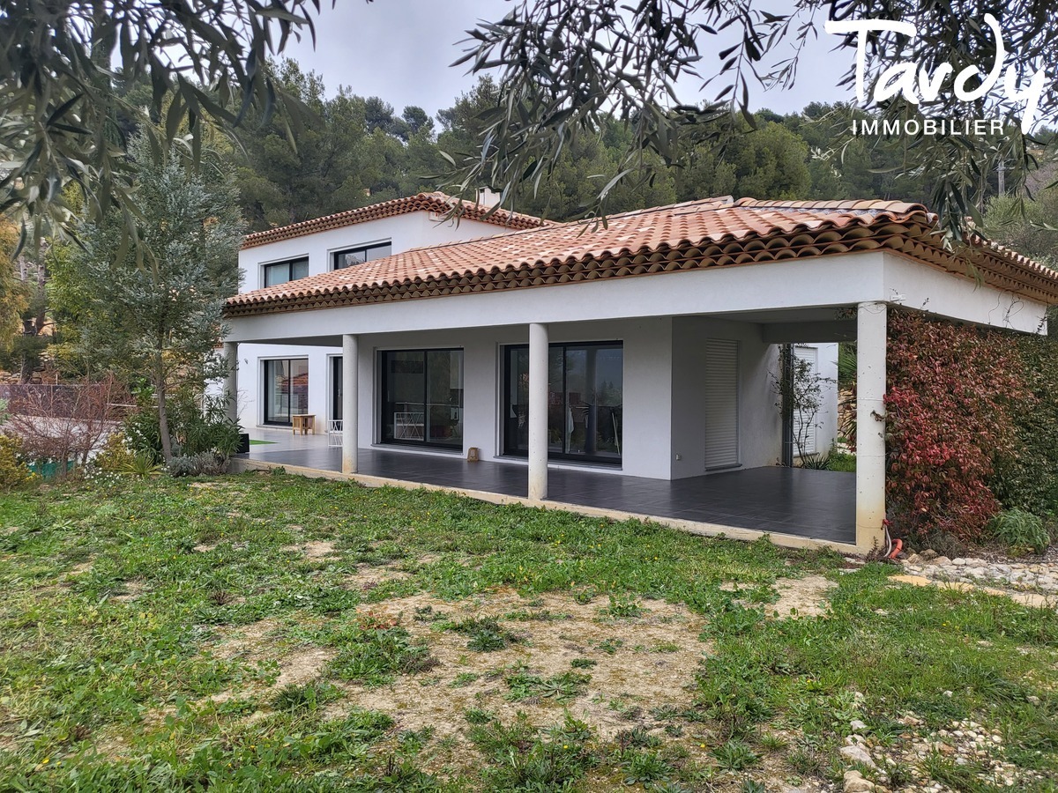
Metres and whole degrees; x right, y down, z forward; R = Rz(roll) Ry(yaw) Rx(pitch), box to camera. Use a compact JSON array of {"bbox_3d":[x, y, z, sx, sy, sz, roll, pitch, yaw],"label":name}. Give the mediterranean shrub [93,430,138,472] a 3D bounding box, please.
[{"bbox_3d":[-7.962,1.081,15.249,0.800,0.800,0.750,0,1,-28],"label":"mediterranean shrub"}]

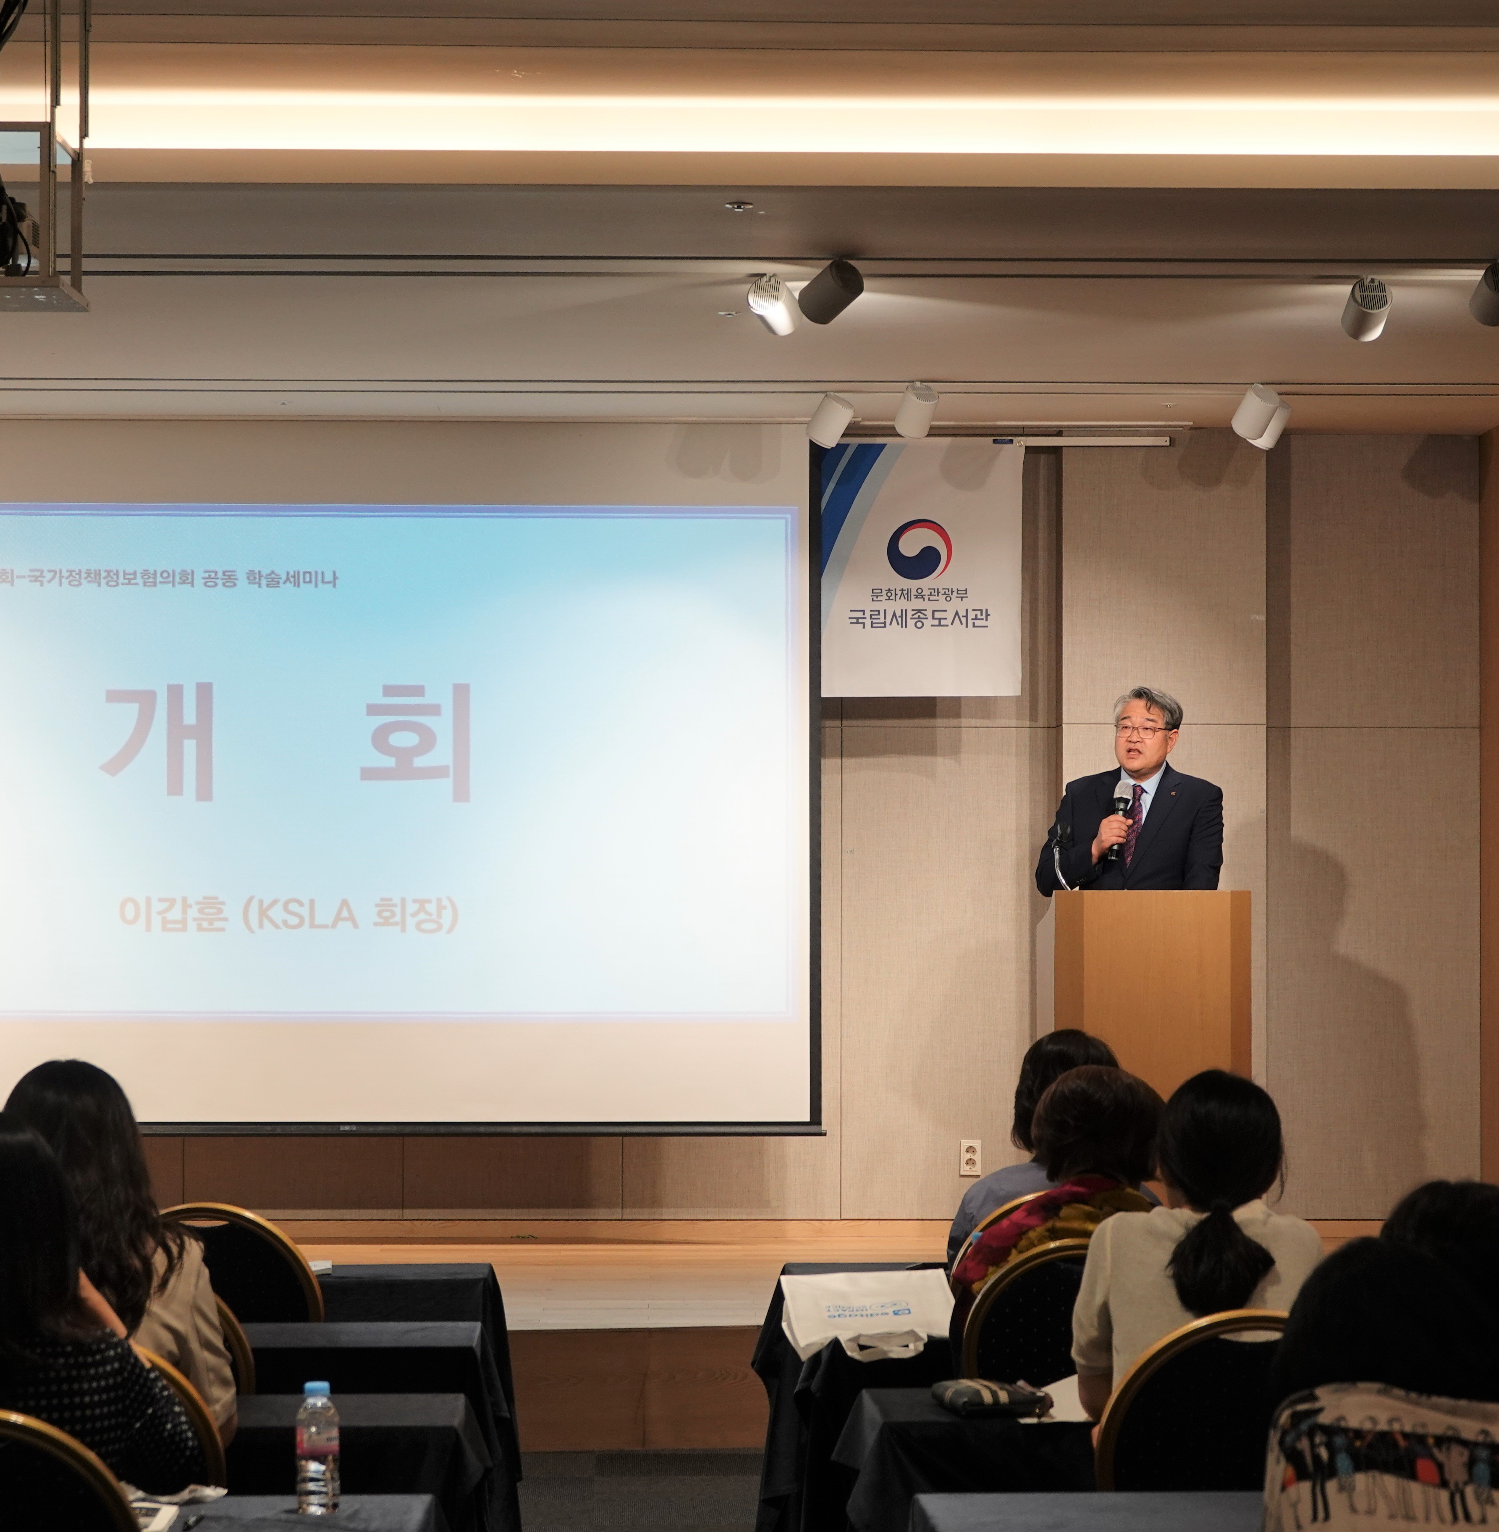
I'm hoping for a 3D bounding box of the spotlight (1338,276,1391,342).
[{"bbox_3d":[1.475,-1.093,10.990,0.104,0.108,0.134,0,-31,-5],"label":"spotlight"}]

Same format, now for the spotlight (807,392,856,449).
[{"bbox_3d":[0.245,-1.031,13.700,0.108,0.134,0.104,40,22,30],"label":"spotlight"}]

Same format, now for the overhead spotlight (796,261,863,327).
[{"bbox_3d":[0.189,-1.104,10.720,0.104,0.108,0.134,1,-31,-44],"label":"overhead spotlight"}]

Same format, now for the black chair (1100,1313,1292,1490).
[{"bbox_3d":[0.712,1.253,6.830,0.440,0.950,0.570,0,-1,-1],"label":"black chair"}]

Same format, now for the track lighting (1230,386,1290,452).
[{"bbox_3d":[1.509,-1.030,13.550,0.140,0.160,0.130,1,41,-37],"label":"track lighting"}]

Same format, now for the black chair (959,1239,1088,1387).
[{"bbox_3d":[0.574,1.273,7.990,0.440,0.950,0.570,0,-1,-1],"label":"black chair"}]

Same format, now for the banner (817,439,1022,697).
[{"bbox_3d":[0.549,-0.630,14.650,0.650,0.840,0.020,0,-1,-1],"label":"banner"}]

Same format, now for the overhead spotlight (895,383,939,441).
[{"bbox_3d":[0.490,-1.039,13.460,0.104,0.108,0.134,0,-45,-19],"label":"overhead spotlight"}]

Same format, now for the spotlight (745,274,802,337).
[{"bbox_3d":[0.061,-1.070,10.720,0.105,0.115,0.135,0,-25,25],"label":"spotlight"}]

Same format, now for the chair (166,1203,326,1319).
[{"bbox_3d":[-1.040,1.296,9.021,0.455,0.920,0.560,0,-1,-2],"label":"chair"}]

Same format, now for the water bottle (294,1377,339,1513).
[{"bbox_3d":[-0.560,0.887,5.975,0.056,0.173,0.056,0,-1,-2],"label":"water bottle"}]

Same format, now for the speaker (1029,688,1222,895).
[{"bbox_3d":[1.097,0.647,13.150,0.550,1.740,0.380,0,-1,10],"label":"speaker"}]

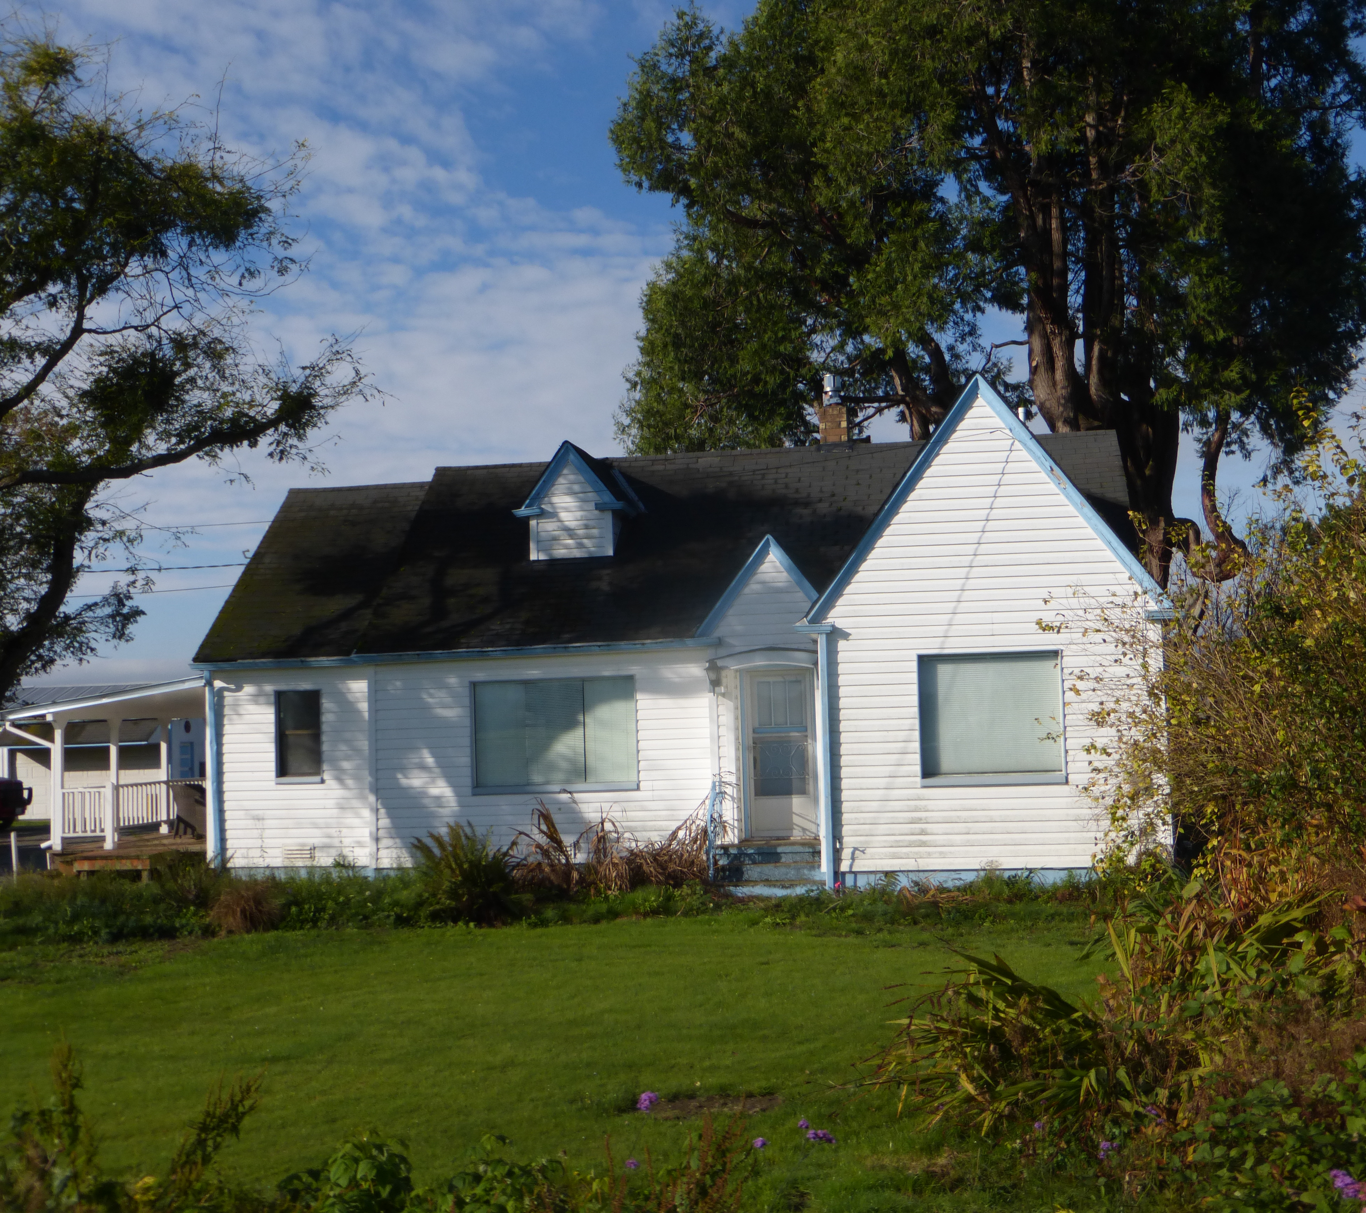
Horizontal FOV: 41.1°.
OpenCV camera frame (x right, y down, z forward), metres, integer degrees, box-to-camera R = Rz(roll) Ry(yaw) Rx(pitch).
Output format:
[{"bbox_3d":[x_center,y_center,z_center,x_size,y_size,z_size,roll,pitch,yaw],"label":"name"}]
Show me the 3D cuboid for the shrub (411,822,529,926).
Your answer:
[{"bbox_3d":[-2.344,2.933,20.000,1.260,1.080,1.200,-2,-4,8],"label":"shrub"}]

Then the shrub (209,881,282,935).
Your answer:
[{"bbox_3d":[-4.685,3.218,19.500,0.770,0.570,0.720,-2,-4,8],"label":"shrub"}]

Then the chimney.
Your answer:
[{"bbox_3d":[2.160,-2.820,26.072,0.450,1.050,0.450,-2,-4,8],"label":"chimney"}]

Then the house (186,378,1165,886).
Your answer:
[{"bbox_3d":[-0.080,0.628,24.892,12.240,5.860,9.850,-2,-4,8],"label":"house"}]

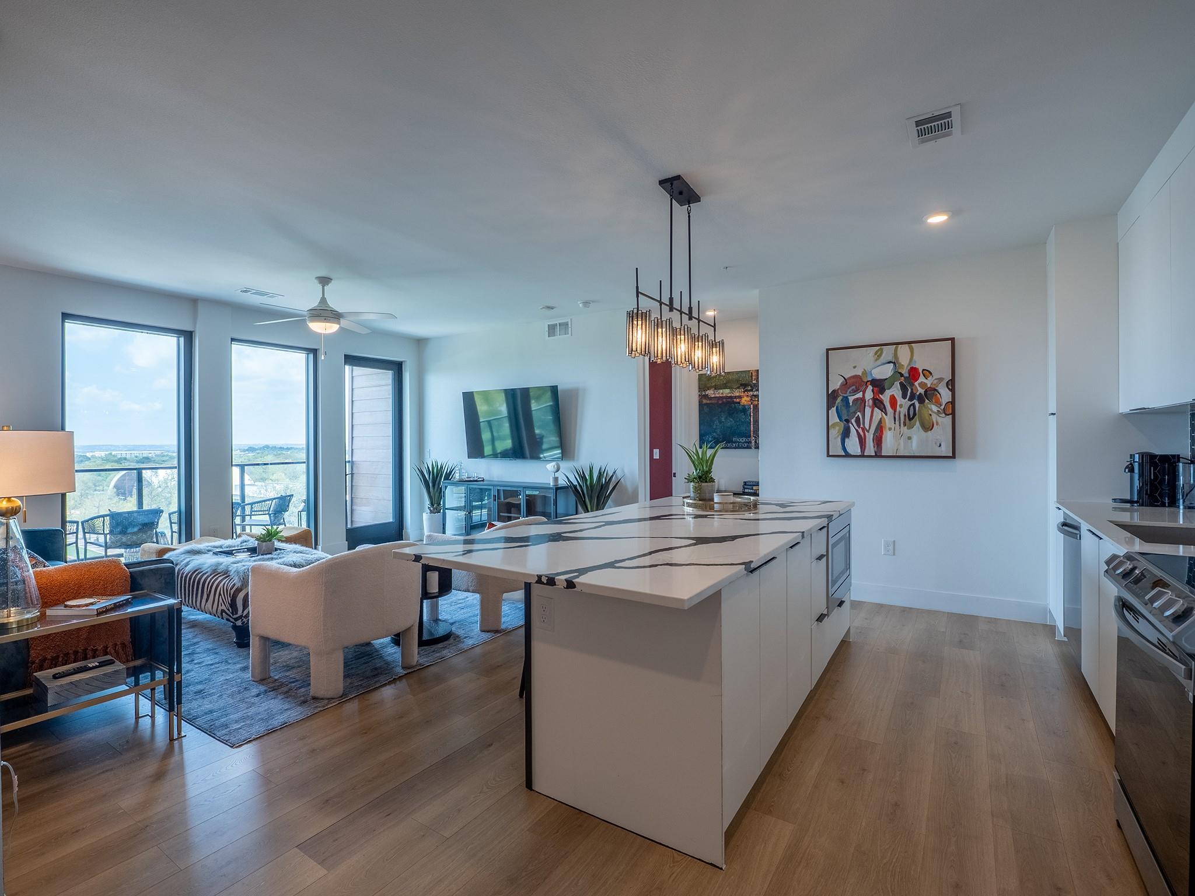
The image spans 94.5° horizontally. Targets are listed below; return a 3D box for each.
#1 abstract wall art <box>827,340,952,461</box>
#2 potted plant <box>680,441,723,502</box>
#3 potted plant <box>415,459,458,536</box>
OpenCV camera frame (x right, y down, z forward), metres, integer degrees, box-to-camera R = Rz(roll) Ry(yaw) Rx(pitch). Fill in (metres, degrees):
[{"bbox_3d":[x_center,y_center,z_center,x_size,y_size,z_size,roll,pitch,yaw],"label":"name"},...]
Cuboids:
[{"bbox_3d":[2.377,-0.385,4.526,0.928,0.939,0.045,0,0,33],"label":"abstract wall art"},{"bbox_3d":[0.673,0.160,3.542,0.260,0.416,0.260,0,0,33],"label":"potted plant"},{"bbox_3d":[-2.112,0.737,7.168,0.570,1.165,0.550,0,0,33],"label":"potted plant"}]

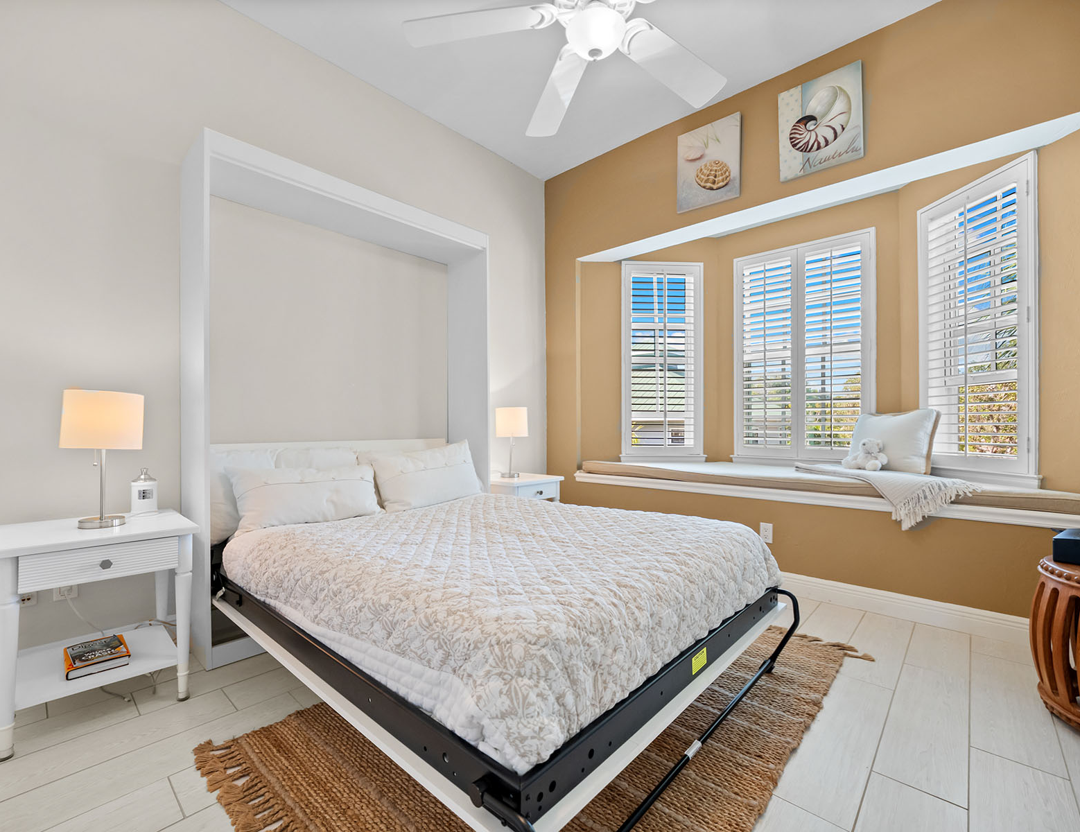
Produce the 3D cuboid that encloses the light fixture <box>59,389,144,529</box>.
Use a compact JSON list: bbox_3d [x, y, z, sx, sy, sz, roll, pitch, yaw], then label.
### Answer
[{"bbox_3d":[-1.611,0.159,1.657,0.219,0.490,0.219,0,0,43],"label":"light fixture"}]

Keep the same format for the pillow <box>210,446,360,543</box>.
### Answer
[{"bbox_3d":[-1.205,0.352,2.190,0.650,0.400,0.180,0,-23,-46],"label":"pillow"}]

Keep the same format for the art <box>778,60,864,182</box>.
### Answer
[{"bbox_3d":[1.570,-1.639,2.534,0.399,0.521,0.028,-2,-1,41],"label":"art"}]

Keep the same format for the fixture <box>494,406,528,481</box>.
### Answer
[{"bbox_3d":[-0.208,0.196,3.320,0.240,0.520,0.240,0,0,0],"label":"fixture"}]

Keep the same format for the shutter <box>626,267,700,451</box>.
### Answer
[{"bbox_3d":[1.000,-0.466,3.665,0.622,1.520,0.060,0,0,-5],"label":"shutter"}]

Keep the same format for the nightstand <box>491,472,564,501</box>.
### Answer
[{"bbox_3d":[-0.151,0.735,3.173,0.443,0.610,0.448,0,0,42],"label":"nightstand"}]

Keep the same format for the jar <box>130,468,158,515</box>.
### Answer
[{"bbox_3d":[-1.695,0.323,1.930,0.088,0.200,0.088,-1,-1,44],"label":"jar"}]

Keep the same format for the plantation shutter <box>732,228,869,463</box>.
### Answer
[{"bbox_3d":[1.907,-0.472,3.315,0.880,1.535,0.060,-1,-1,41],"label":"plantation shutter"}]

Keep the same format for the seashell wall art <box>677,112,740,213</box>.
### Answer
[{"bbox_3d":[1.095,-1.640,2.946,0.411,0.521,0.028,0,0,41],"label":"seashell wall art"}]

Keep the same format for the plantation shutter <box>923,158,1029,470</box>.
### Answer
[{"bbox_3d":[2.318,-0.465,2.434,0.050,1.511,0.587,0,0,-2],"label":"plantation shutter"}]

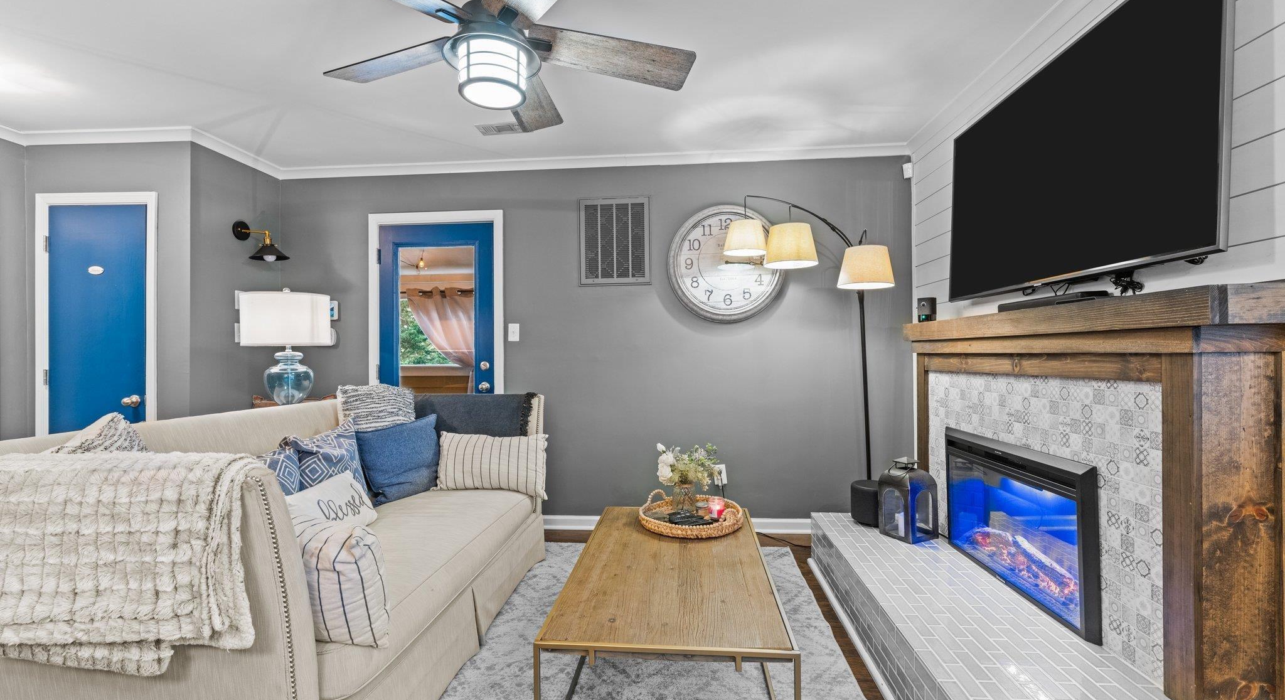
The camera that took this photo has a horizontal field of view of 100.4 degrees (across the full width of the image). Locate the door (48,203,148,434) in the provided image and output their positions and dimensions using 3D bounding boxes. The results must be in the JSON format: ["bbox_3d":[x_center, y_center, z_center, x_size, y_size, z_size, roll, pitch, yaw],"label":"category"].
[{"bbox_3d":[-3.166,0.174,3.133,0.618,2.030,0.040,0,0,3],"label":"door"}]

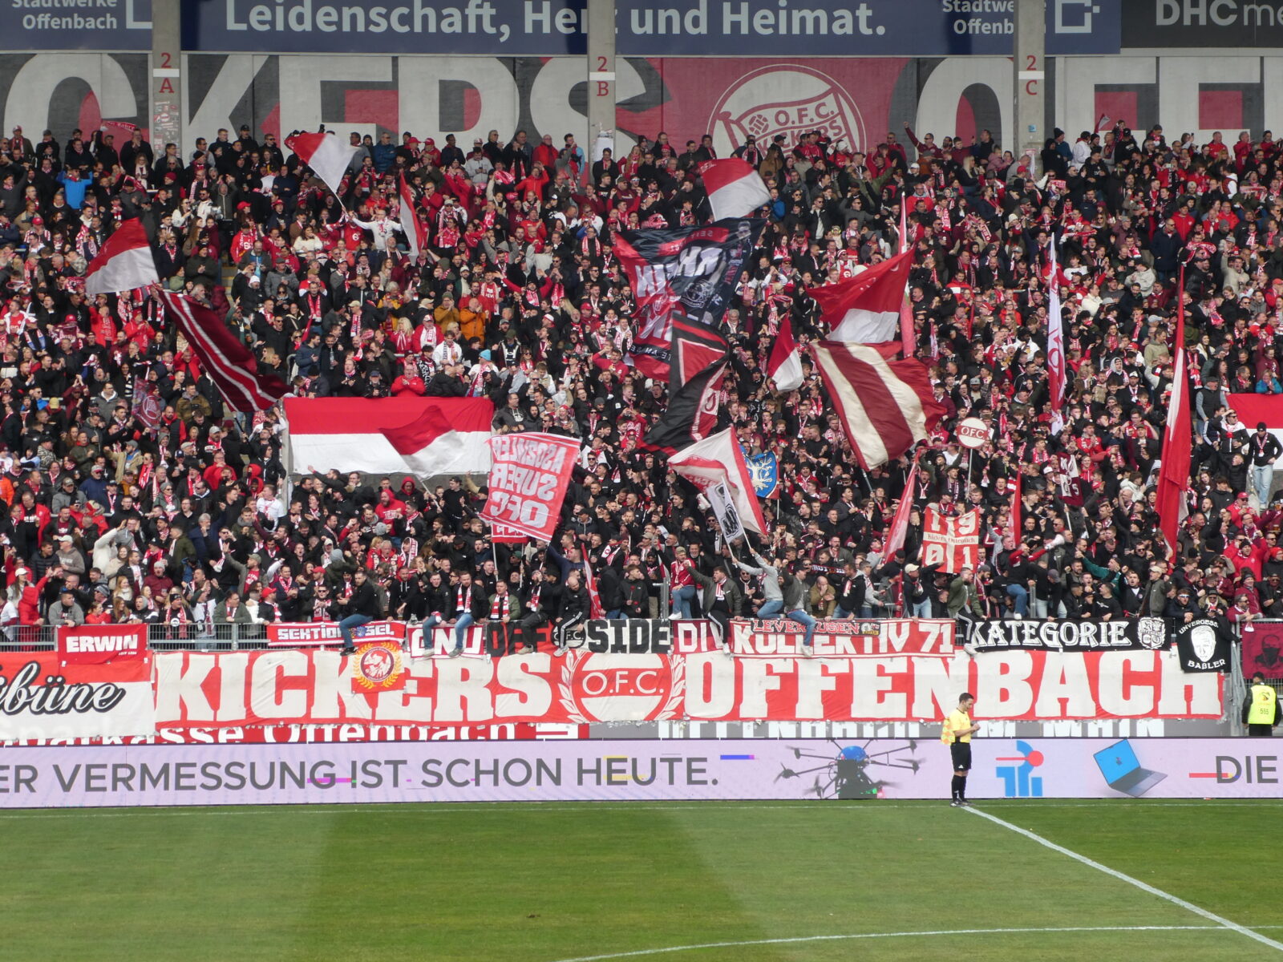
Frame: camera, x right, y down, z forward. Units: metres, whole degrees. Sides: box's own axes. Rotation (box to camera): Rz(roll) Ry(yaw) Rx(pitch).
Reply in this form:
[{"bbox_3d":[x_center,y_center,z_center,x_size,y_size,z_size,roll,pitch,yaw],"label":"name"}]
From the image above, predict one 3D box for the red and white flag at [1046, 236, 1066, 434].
[{"bbox_3d":[7.747,-2.719,93.300,0.374,3.738,0.500,0,-1,-3],"label":"red and white flag"}]

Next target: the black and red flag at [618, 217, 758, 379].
[{"bbox_3d":[0.839,-3.363,92.000,2.700,3.000,0.700,0,-1,-3],"label":"black and red flag"}]

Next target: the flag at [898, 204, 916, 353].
[{"bbox_3d":[4.873,-3.715,91.800,0.313,2.740,0.280,0,-1,-3],"label":"flag"}]

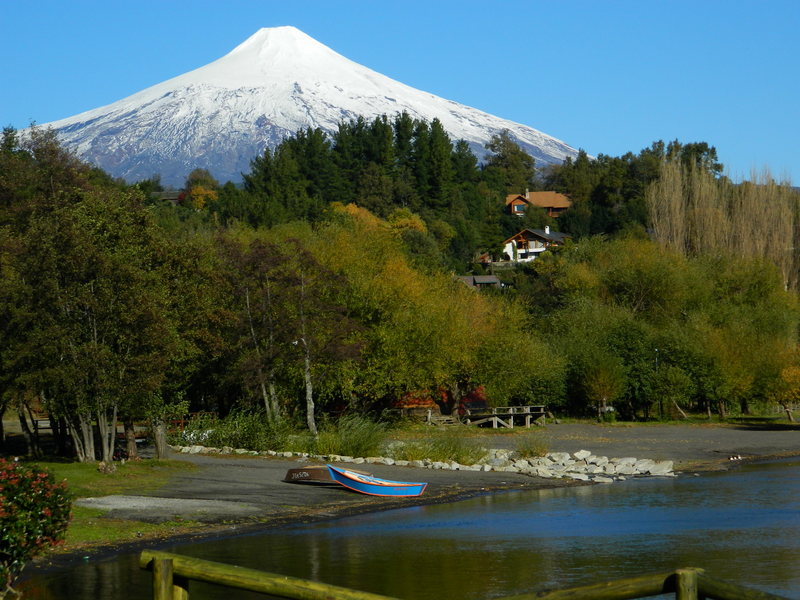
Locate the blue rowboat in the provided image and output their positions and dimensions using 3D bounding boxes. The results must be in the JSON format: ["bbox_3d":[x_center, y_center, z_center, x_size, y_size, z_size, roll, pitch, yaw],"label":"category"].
[{"bbox_3d":[-1.014,8.006,105.000,4.500,0.800,1.450,7,5,7],"label":"blue rowboat"}]

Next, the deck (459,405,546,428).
[{"bbox_3d":[8.612,9.830,200.000,7.200,1.850,3.200,0,-2,-3],"label":"deck"}]

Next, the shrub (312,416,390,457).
[{"bbox_3d":[-2.911,8.028,140.000,4.300,2.500,3.500,0,-2,0],"label":"shrub"}]

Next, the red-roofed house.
[{"bbox_3d":[34.328,-23.670,590.000,15.500,7.200,11.000,0,-2,-7],"label":"red-roofed house"}]

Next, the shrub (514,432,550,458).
[{"bbox_3d":[8.231,9.139,149.000,2.200,1.550,1.900,0,-2,0],"label":"shrub"}]

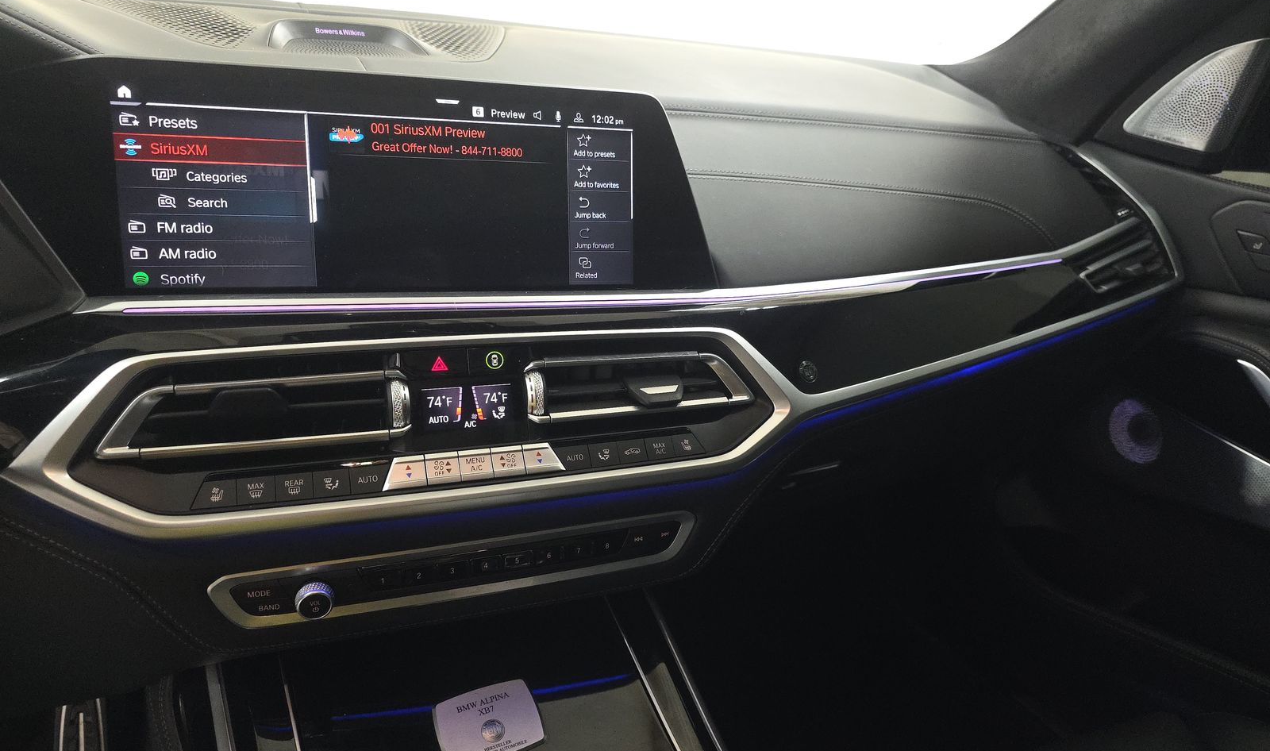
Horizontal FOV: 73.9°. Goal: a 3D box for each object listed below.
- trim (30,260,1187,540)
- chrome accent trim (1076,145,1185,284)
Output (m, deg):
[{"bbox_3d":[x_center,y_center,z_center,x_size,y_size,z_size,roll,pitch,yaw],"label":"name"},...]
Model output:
[{"bbox_3d":[0.111,0.002,0.577,0.890,0.105,0.083,-6,25,-26],"label":"trim"},{"bbox_3d":[0.475,-0.159,0.817,0.035,0.112,0.158,-4,24,-22],"label":"chrome accent trim"}]

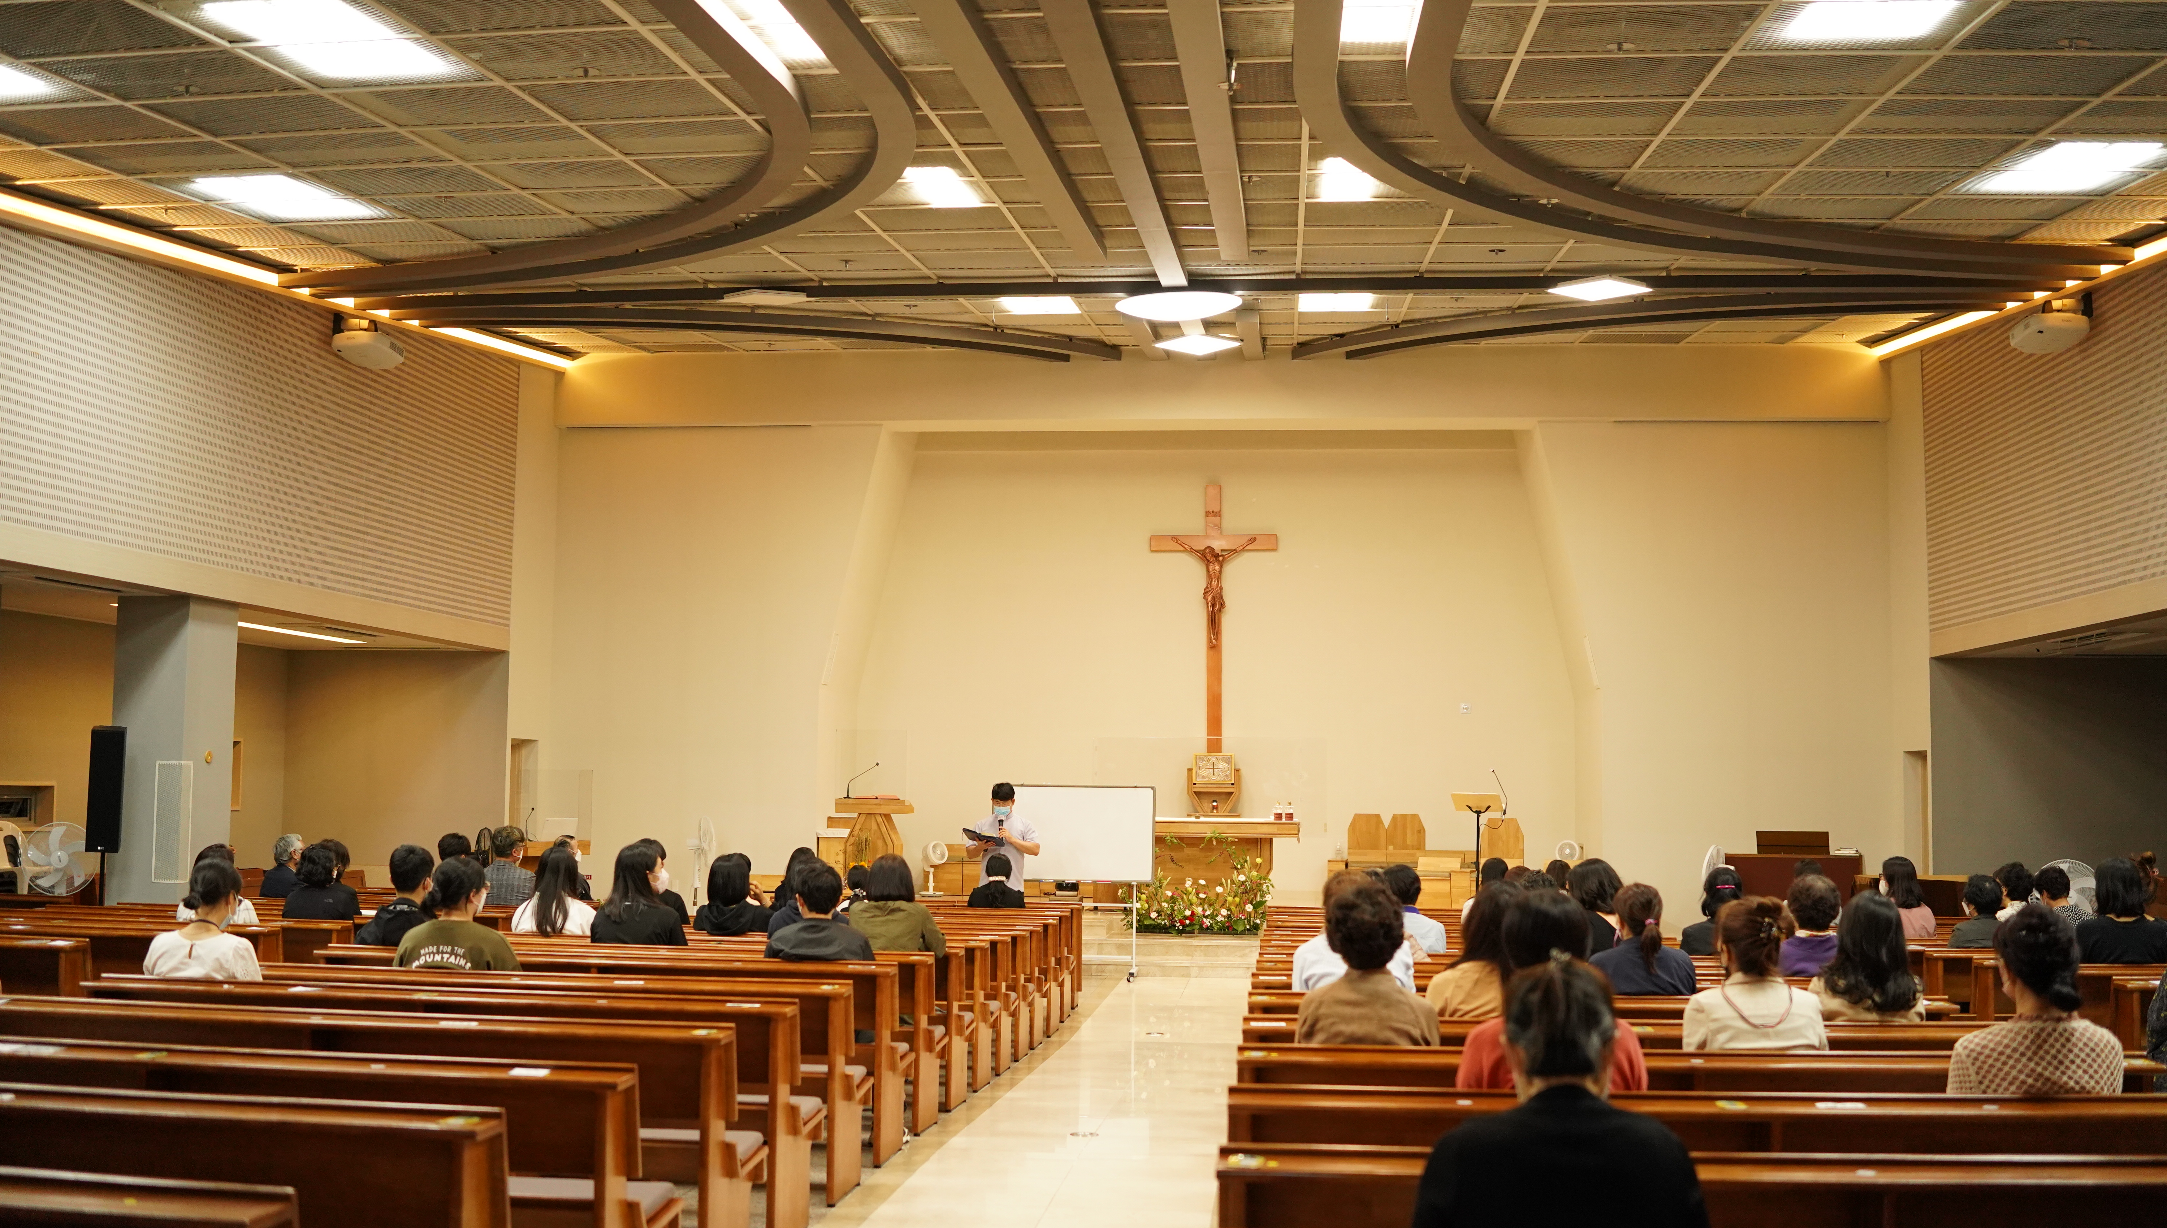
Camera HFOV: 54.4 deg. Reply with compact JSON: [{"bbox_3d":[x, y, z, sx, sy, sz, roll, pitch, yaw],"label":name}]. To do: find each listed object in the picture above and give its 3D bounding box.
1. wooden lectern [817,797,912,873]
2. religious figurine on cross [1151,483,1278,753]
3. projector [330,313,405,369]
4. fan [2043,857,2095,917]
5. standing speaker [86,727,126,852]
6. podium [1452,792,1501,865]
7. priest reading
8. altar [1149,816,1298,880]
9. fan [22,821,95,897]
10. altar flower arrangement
[{"bbox_3d":[-2.234,2.563,22.384,0.800,1.214,0.580,1,-5,1],"label":"wooden lectern"},{"bbox_3d":[1.601,0.038,25.703,1.573,3.307,0.280,0,-5,6],"label":"religious figurine on cross"},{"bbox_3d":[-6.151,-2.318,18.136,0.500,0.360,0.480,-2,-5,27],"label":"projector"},{"bbox_3d":[6.751,2.348,14.471,0.530,1.352,0.450,-1,-5,16],"label":"fan"},{"bbox_3d":[-7.109,1.272,15.304,0.235,0.920,0.250,2,-5,-14],"label":"standing speaker"},{"bbox_3d":[3.978,2.479,21.283,0.520,1.344,0.420,0,-5,6],"label":"podium"},{"bbox_3d":[-0.711,2.369,18.219,0.600,1.795,0.450,0,-5,3],"label":"priest reading"},{"bbox_3d":[1.235,2.684,22.238,2.070,1.030,0.800,0,-5,6],"label":"altar"},{"bbox_3d":[-7.736,2.277,15.885,0.530,1.384,0.450,1,-5,-6],"label":"fan"},{"bbox_3d":[1.199,2.869,21.470,1.509,0.796,0.500,0,-5,6],"label":"altar flower arrangement"}]

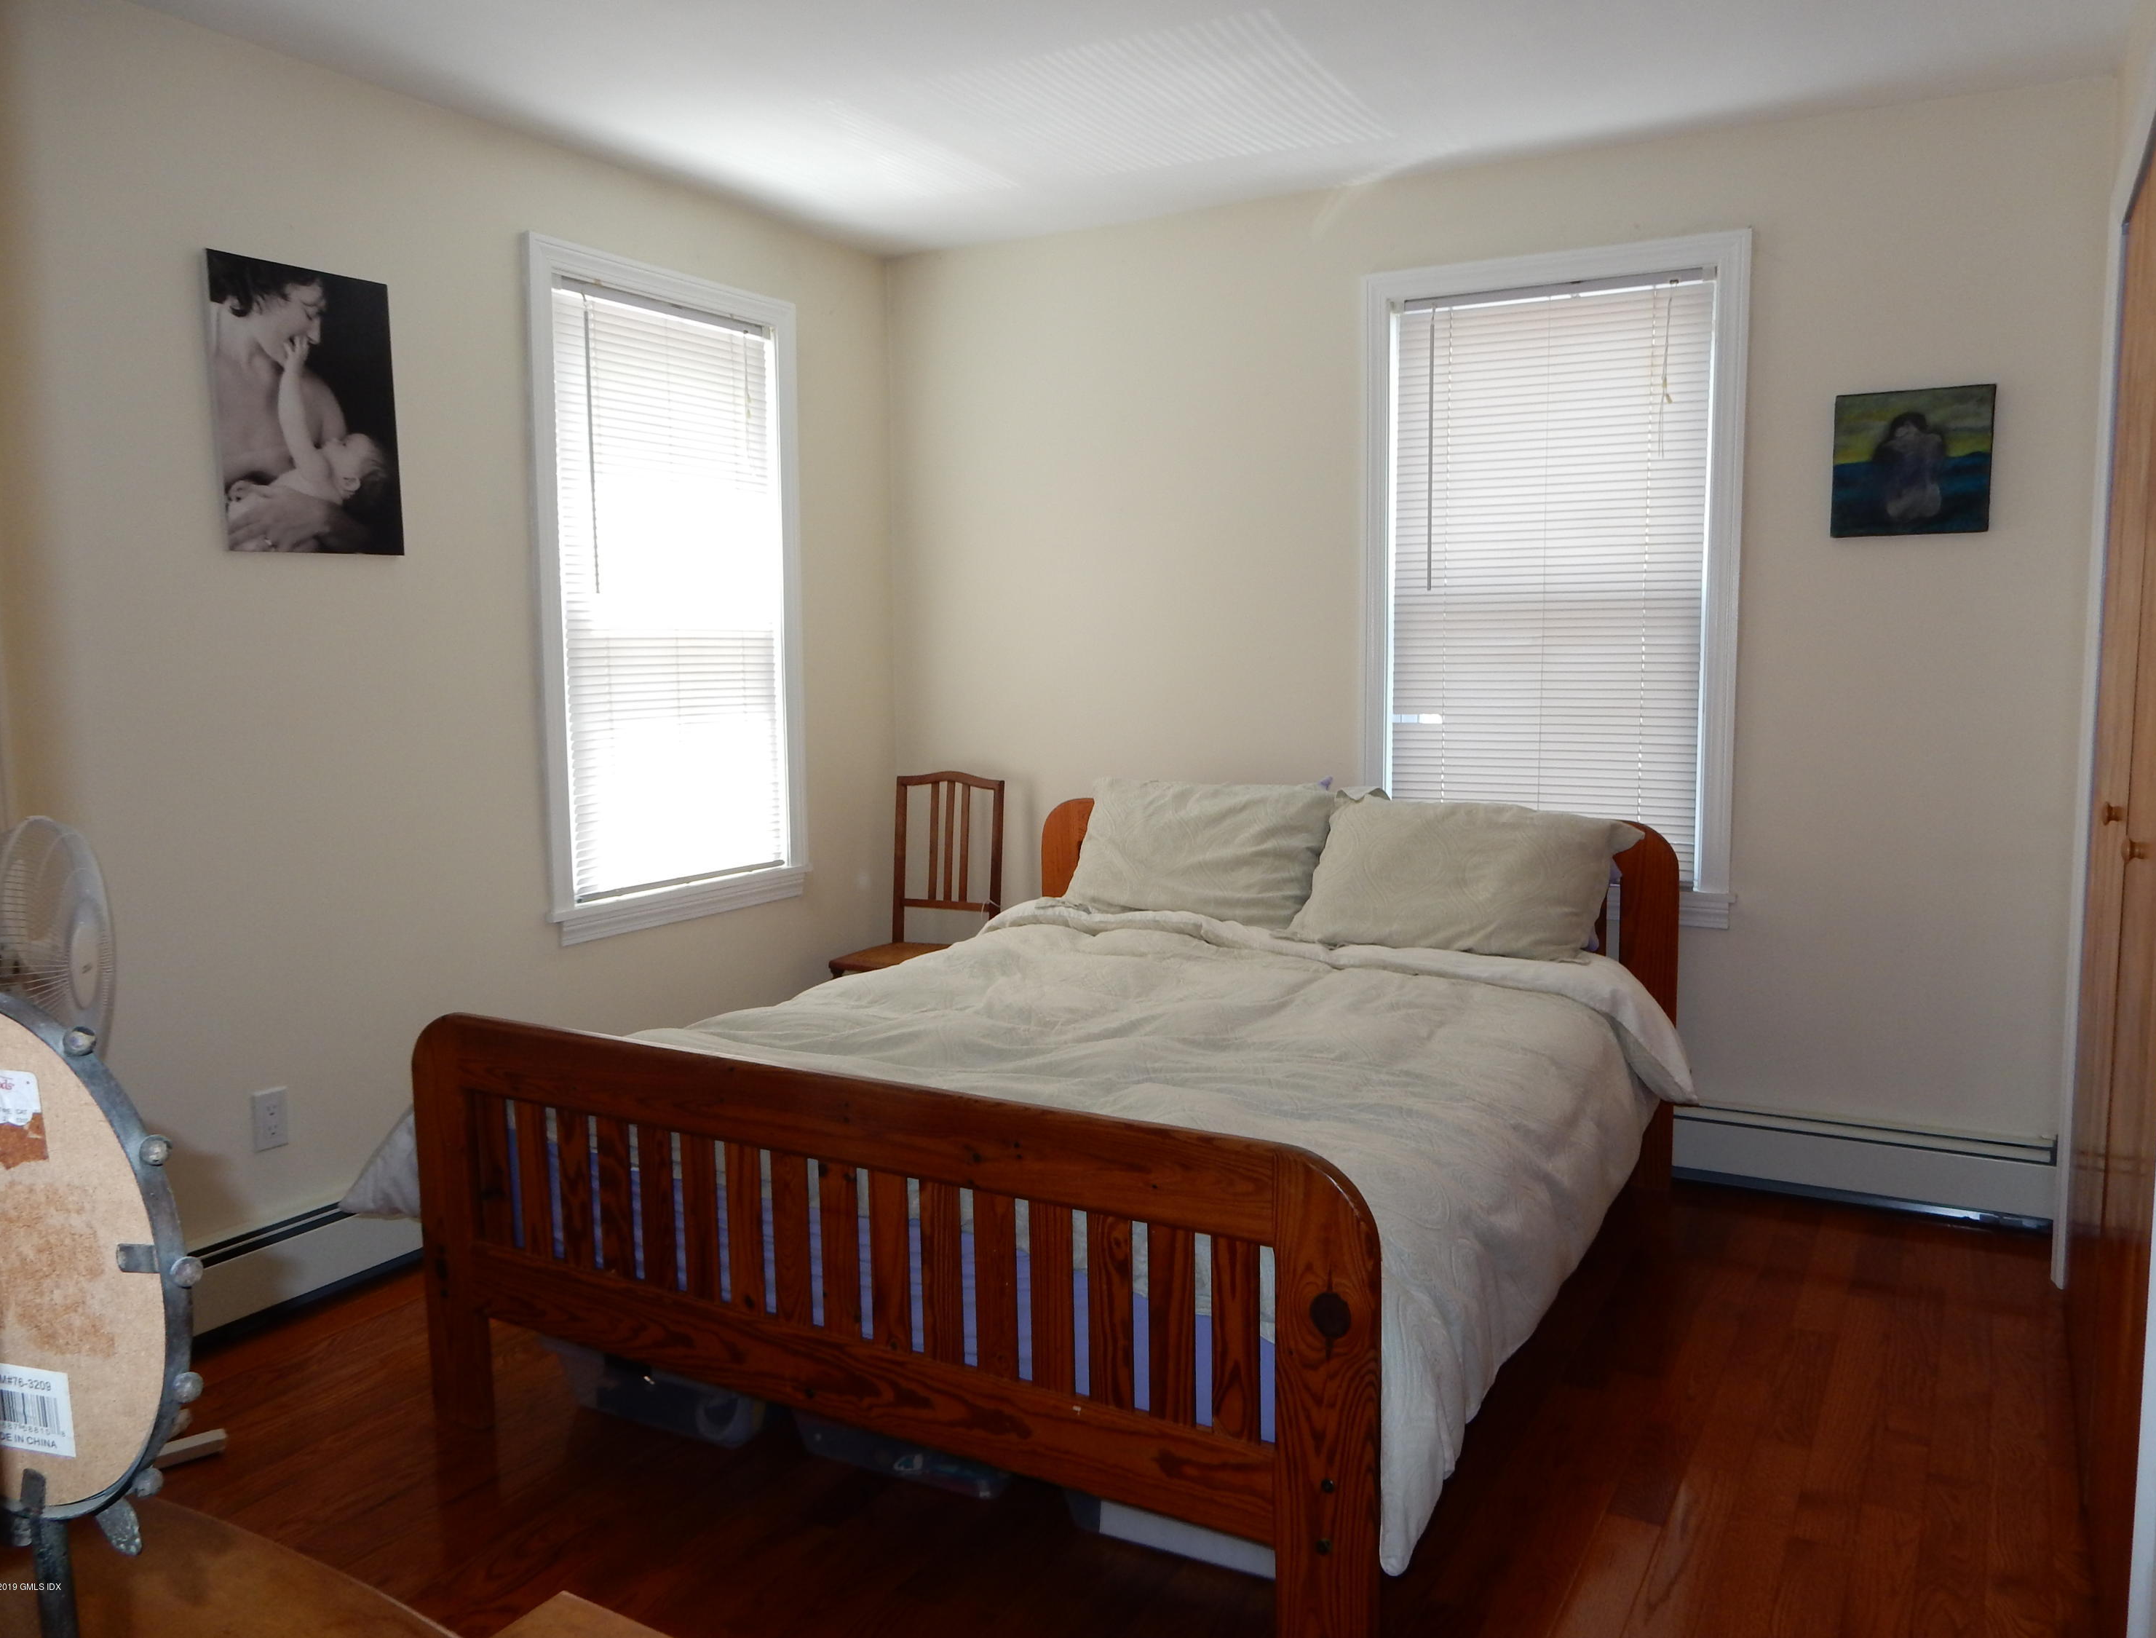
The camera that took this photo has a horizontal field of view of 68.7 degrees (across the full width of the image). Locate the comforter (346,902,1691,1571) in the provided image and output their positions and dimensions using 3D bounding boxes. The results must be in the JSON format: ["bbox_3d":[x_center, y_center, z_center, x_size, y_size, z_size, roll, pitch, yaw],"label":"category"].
[{"bbox_3d":[-0.030,0.515,3.077,2.075,0.480,1.780,3,7,29],"label":"comforter"}]

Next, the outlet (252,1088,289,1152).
[{"bbox_3d":[-1.577,0.588,3.080,0.008,0.116,0.070,3,7,29],"label":"outlet"}]

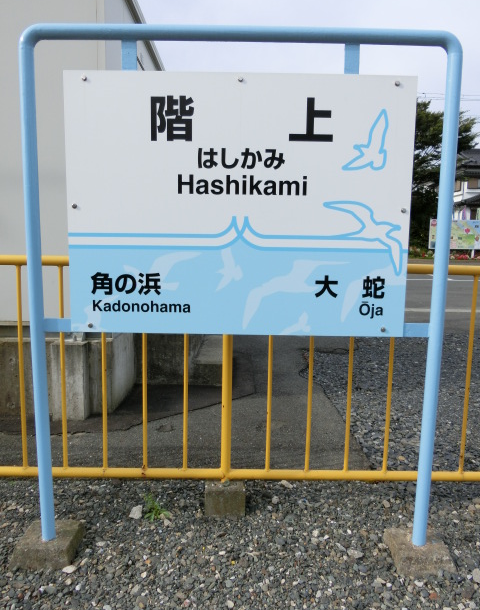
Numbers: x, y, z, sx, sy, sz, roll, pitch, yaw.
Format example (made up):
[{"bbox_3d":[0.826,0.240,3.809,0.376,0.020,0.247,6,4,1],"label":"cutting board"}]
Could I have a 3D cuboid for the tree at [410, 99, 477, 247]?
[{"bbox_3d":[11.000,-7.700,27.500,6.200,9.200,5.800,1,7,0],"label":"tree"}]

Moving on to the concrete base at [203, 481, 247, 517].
[{"bbox_3d":[-0.067,0.868,2.137,0.178,0.120,0.178,1,7,0],"label":"concrete base"}]

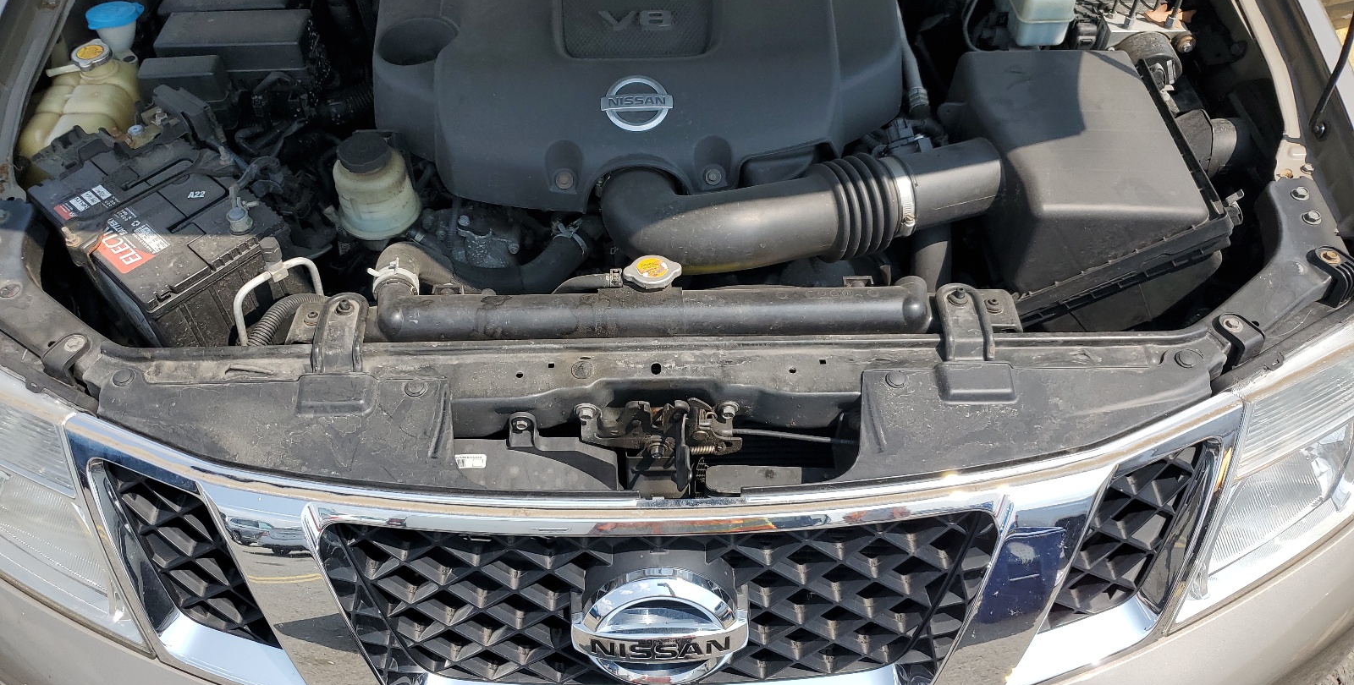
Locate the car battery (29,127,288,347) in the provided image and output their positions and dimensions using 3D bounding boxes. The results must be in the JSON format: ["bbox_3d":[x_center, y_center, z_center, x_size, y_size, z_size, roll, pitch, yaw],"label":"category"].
[{"bbox_3d":[-0.594,-0.093,1.228,0.268,0.215,0.172,35,57,28],"label":"car battery"}]

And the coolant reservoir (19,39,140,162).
[{"bbox_3d":[-0.730,-0.280,1.355,0.150,0.200,0.210,-1,48,-1],"label":"coolant reservoir"}]

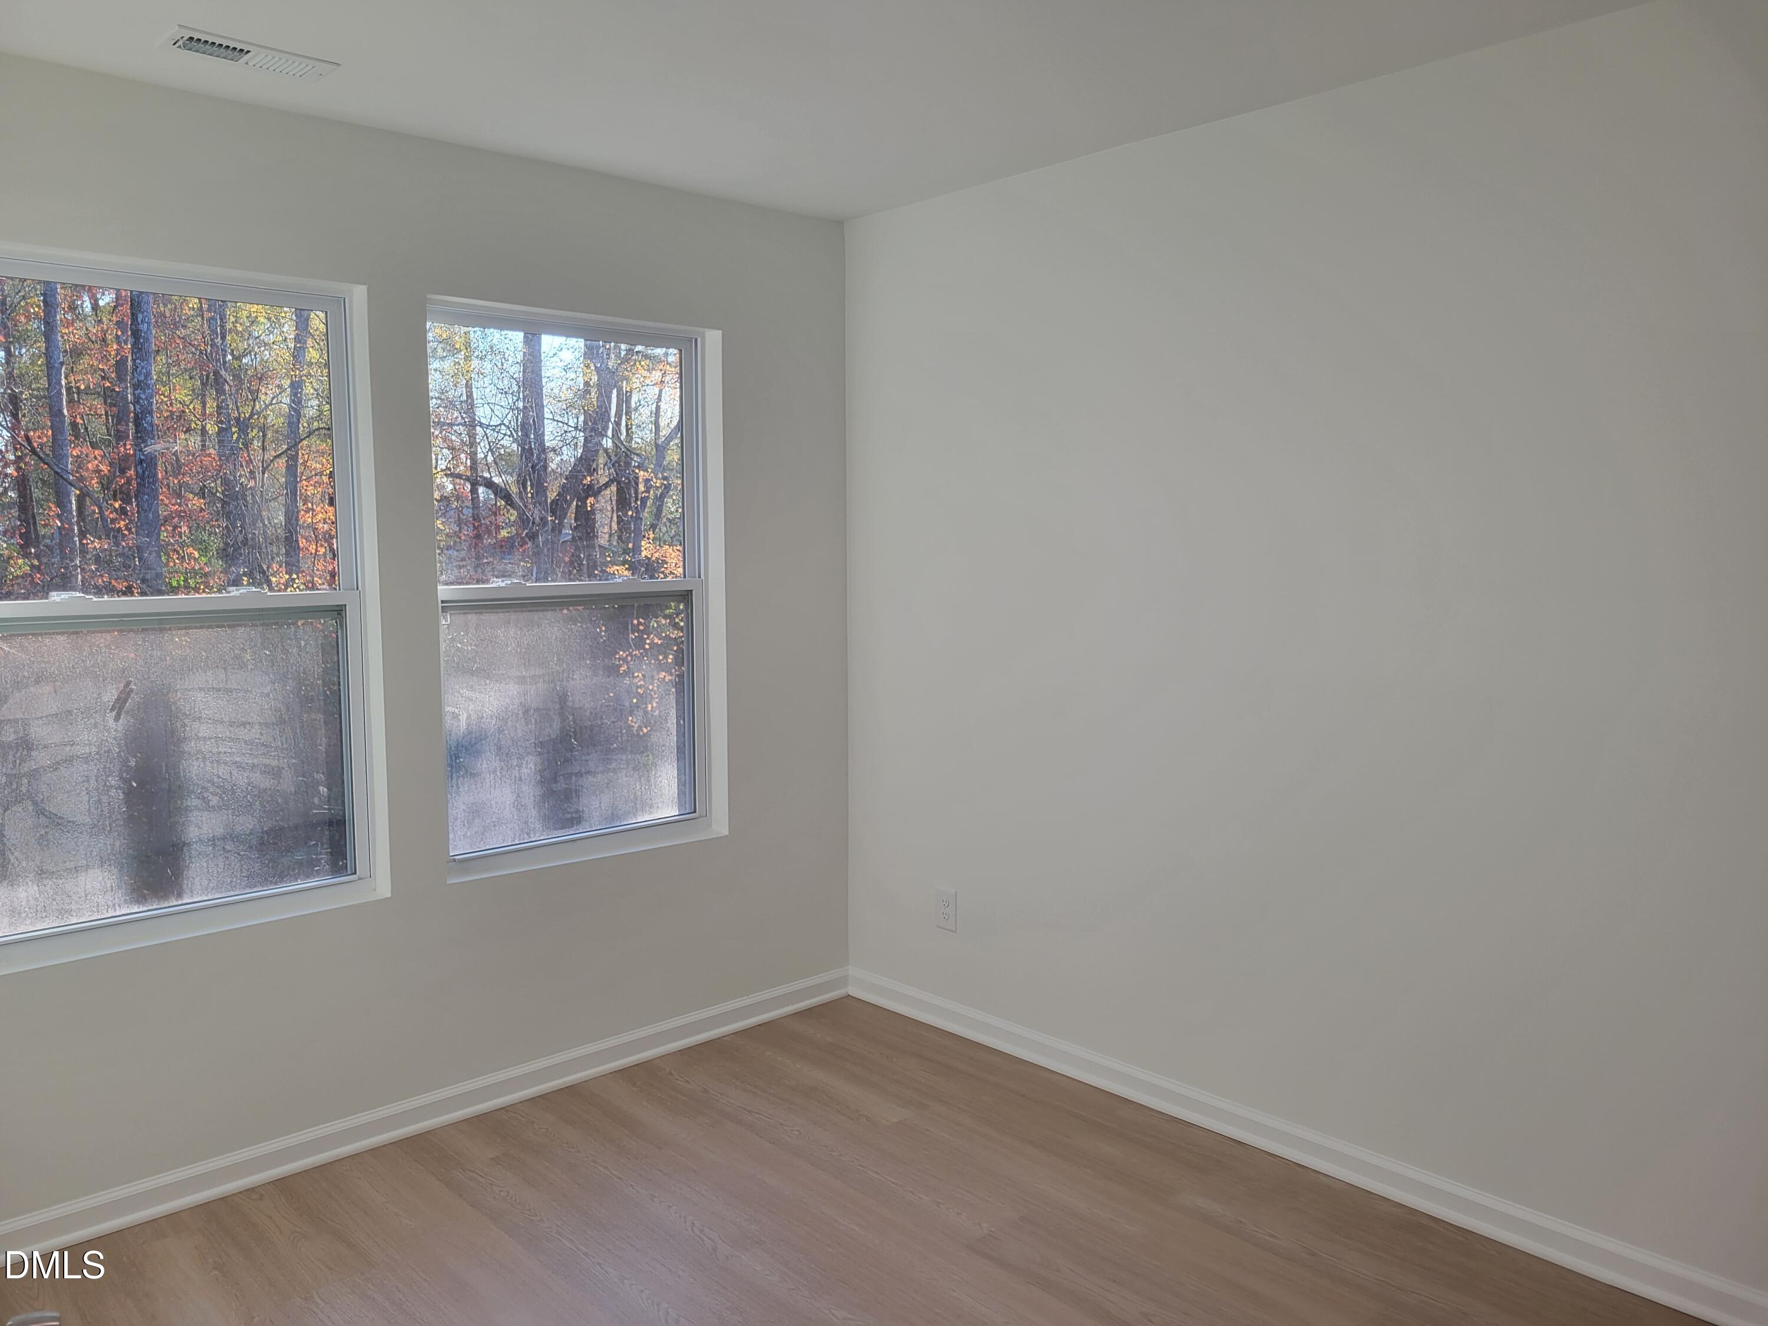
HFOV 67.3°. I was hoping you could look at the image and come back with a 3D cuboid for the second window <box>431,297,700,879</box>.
[{"bbox_3d":[-0.812,-0.196,3.594,0.866,1.450,0.100,-6,8,-42],"label":"second window"}]

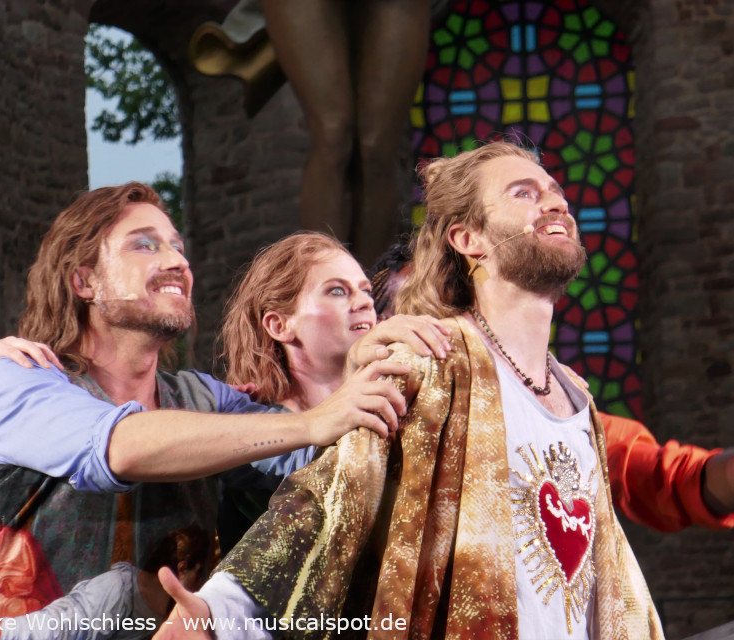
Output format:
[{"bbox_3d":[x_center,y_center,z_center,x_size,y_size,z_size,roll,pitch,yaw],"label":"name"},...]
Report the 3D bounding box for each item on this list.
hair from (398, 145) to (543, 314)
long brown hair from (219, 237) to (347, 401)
[{"bbox_3d":[0.172,-0.150,8.400,0.240,0.290,0.200,-17,-13,32],"label":"hair"},{"bbox_3d":[-0.144,-0.001,9.100,0.230,0.310,0.200,-10,-9,33],"label":"long brown hair"}]

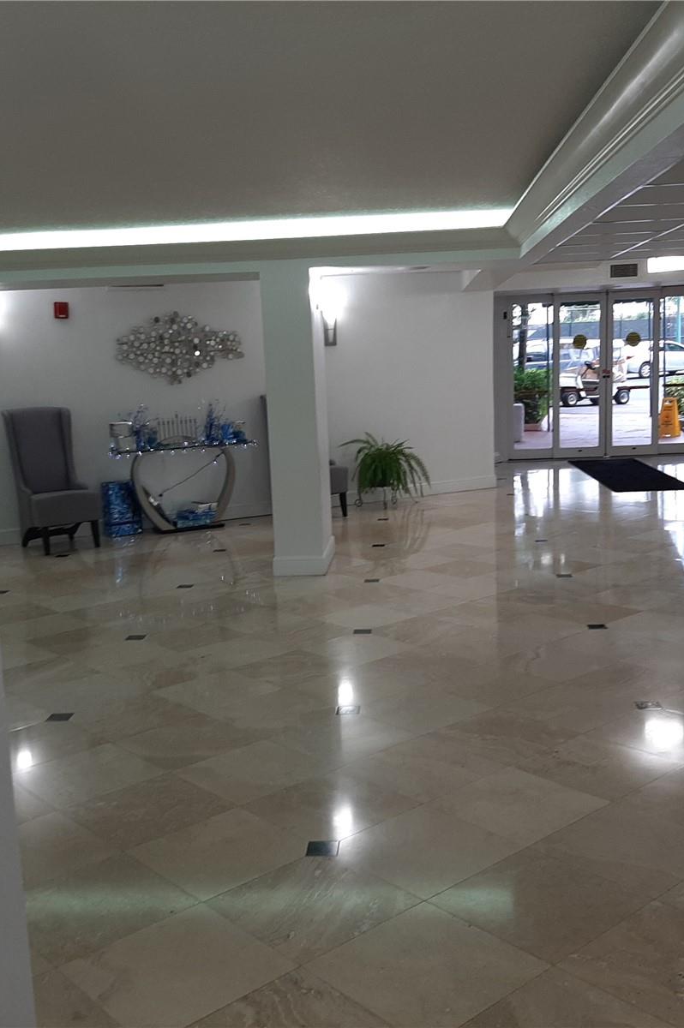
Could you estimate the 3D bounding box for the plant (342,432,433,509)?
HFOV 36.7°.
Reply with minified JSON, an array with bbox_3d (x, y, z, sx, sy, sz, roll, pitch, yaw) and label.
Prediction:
[{"bbox_3d":[0.444,-0.437,10.364,0.840,0.730,0.680,-7,10,-25],"label":"plant"}]

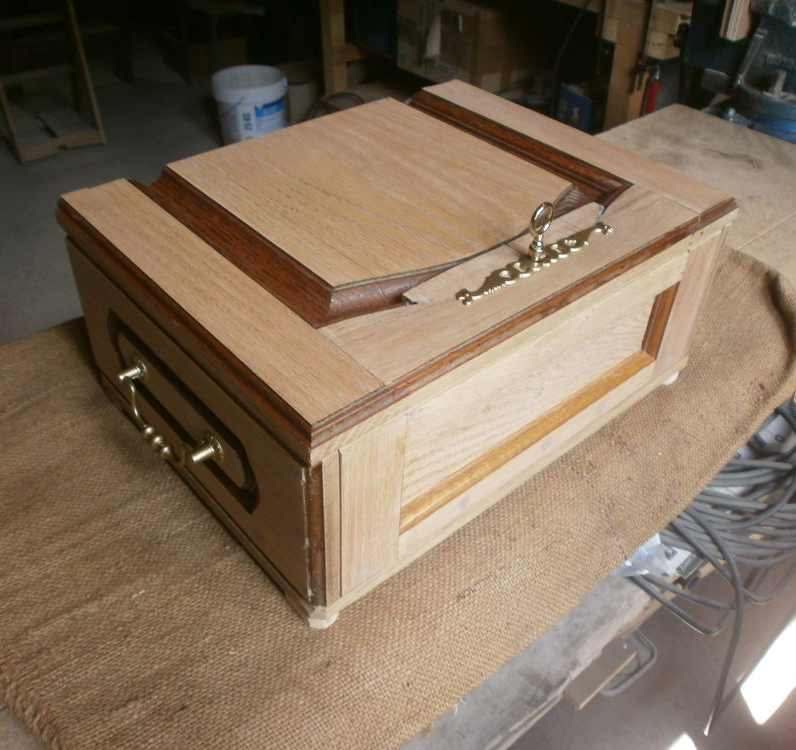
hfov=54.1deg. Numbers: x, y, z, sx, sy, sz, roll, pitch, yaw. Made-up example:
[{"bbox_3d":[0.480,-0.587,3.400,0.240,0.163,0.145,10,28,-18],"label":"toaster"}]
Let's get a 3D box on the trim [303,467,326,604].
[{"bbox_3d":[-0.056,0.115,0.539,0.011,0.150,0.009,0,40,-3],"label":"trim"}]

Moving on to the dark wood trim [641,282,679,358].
[{"bbox_3d":[0.241,-0.047,0.734,0.024,0.087,0.012,-28,49,-31],"label":"dark wood trim"}]

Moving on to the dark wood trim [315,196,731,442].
[{"bbox_3d":[0.126,-0.058,0.593,0.479,0.018,0.013,-28,49,-31],"label":"dark wood trim"}]

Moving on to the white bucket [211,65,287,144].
[{"bbox_3d":[-0.602,-1.058,3.232,0.305,0.335,0.305,1,40,-1],"label":"white bucket"}]

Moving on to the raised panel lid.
[{"bbox_3d":[-0.018,-0.171,0.719,0.326,0.019,0.293,-28,49,-31],"label":"raised panel lid"}]

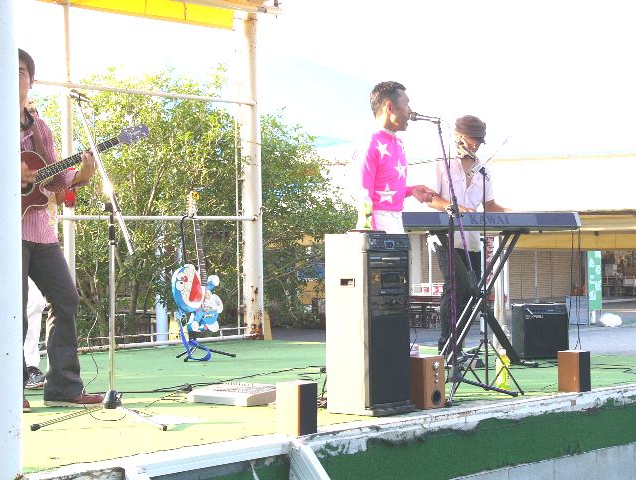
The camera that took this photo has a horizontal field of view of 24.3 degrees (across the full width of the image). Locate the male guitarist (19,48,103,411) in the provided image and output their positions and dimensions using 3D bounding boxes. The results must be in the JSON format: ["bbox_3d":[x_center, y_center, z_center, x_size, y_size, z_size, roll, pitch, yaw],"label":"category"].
[{"bbox_3d":[-1.346,-0.051,7.200,0.570,1.750,0.460,-1,0,-30],"label":"male guitarist"}]

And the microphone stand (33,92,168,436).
[{"bbox_3d":[-0.990,0.084,6.700,0.560,1.480,0.520,-1,0,-7],"label":"microphone stand"}]

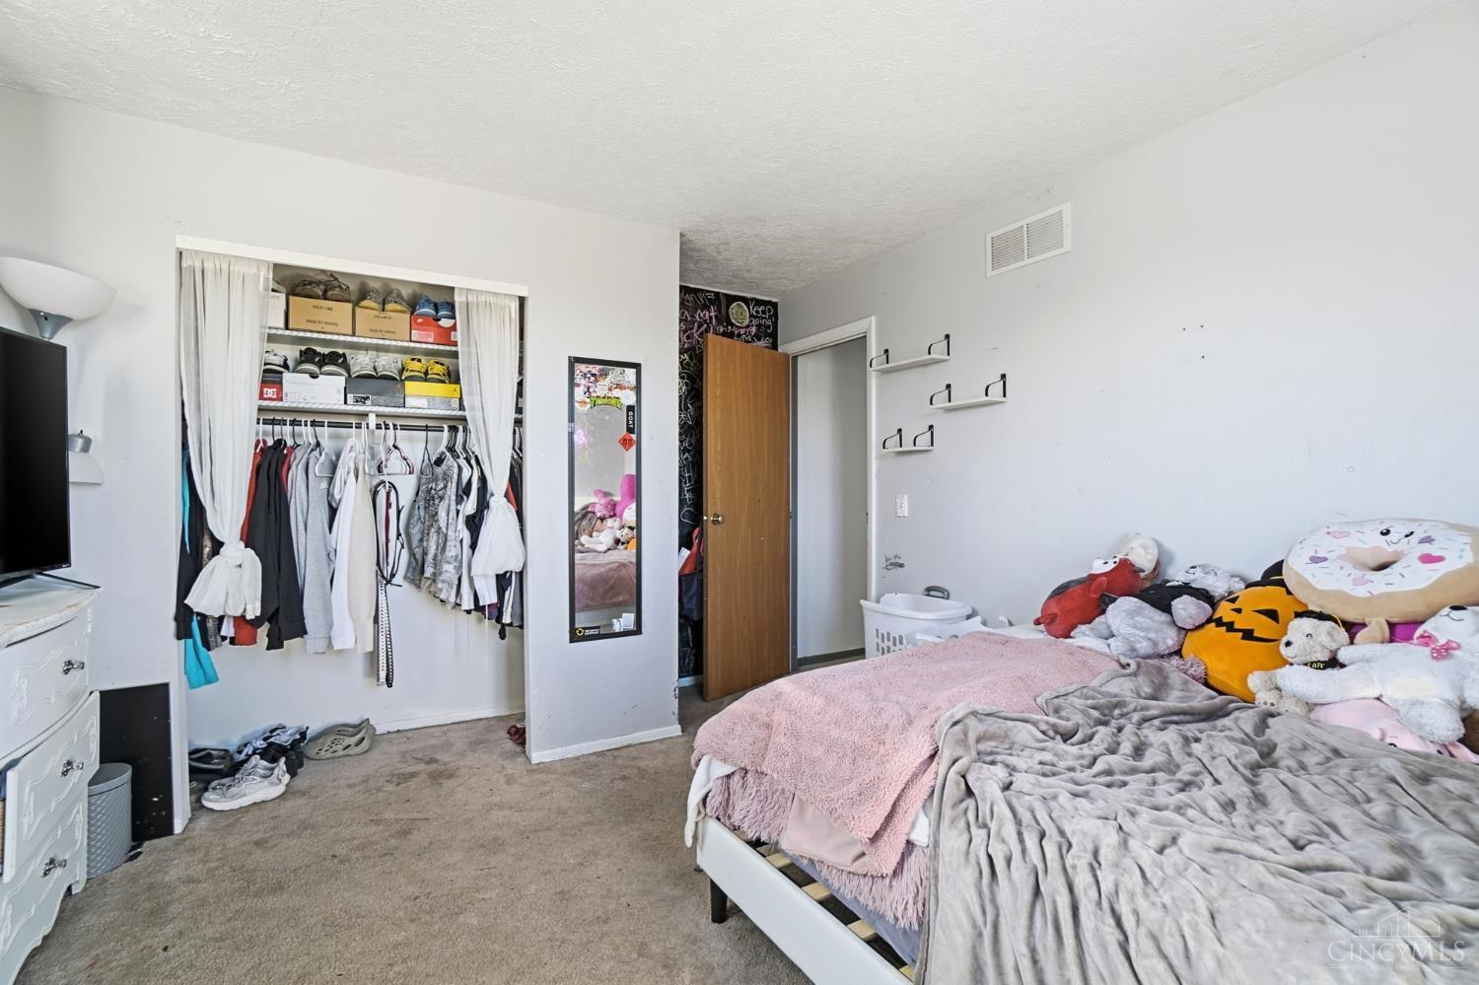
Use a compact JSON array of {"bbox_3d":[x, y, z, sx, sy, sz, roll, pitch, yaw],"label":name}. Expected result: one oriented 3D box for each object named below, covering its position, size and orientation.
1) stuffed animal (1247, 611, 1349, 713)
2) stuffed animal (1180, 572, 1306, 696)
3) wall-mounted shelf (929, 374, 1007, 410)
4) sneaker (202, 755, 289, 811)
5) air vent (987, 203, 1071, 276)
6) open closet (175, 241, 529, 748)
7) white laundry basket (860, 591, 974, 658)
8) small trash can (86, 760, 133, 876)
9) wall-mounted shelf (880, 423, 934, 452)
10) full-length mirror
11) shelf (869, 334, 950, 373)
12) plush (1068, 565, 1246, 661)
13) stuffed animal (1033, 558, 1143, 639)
[{"bbox_3d":[1.395,0.425,1.535,0.163,0.229,0.141,0,0,2],"label":"stuffed animal"},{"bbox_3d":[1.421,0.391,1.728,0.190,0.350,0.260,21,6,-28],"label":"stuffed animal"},{"bbox_3d":[1.055,-0.466,2.850,0.131,0.129,0.314,0,0,-34],"label":"wall-mounted shelf"},{"bbox_3d":[-1.964,1.151,2.465,0.293,0.126,0.106,0,0,-33],"label":"sneaker"},{"bbox_3d":[1.179,-1.038,2.544,0.020,0.189,0.385,-1,2,-29],"label":"air vent"},{"bbox_3d":[-1.592,0.159,2.698,1.180,2.105,0.660,-1,2,-29],"label":"open closet"},{"bbox_3d":[0.818,0.860,2.798,0.370,0.700,0.490,-1,2,-44],"label":"white laundry basket"},{"bbox_3d":[-2.129,1.073,2.003,0.229,0.285,0.229,0,0,-34],"label":"small trash can"},{"bbox_3d":[0.863,-0.274,3.149,0.124,0.131,0.225,0,0,-34],"label":"wall-mounted shelf"},{"bbox_3d":[-0.624,0.033,2.889,0.347,1.308,0.023,0,0,-28],"label":"full-length mirror"},{"bbox_3d":[0.835,-0.694,3.070,0.115,0.129,0.443,-1,2,-29],"label":"shelf"},{"bbox_3d":[1.317,0.376,1.936,0.430,0.250,0.280,-41,-17,29],"label":"plush"},{"bbox_3d":[1.305,0.395,2.300,0.196,0.206,0.381,0,-38,-34],"label":"stuffed animal"}]

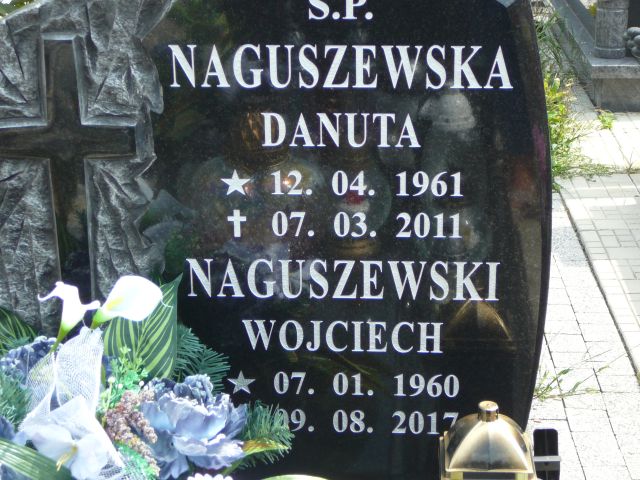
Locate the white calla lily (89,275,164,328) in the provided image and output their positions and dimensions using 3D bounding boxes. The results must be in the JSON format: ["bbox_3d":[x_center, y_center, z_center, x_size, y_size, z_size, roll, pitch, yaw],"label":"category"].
[{"bbox_3d":[-0.213,0.069,1.550,0.085,0.055,0.048,-32,-2,11],"label":"white calla lily"}]

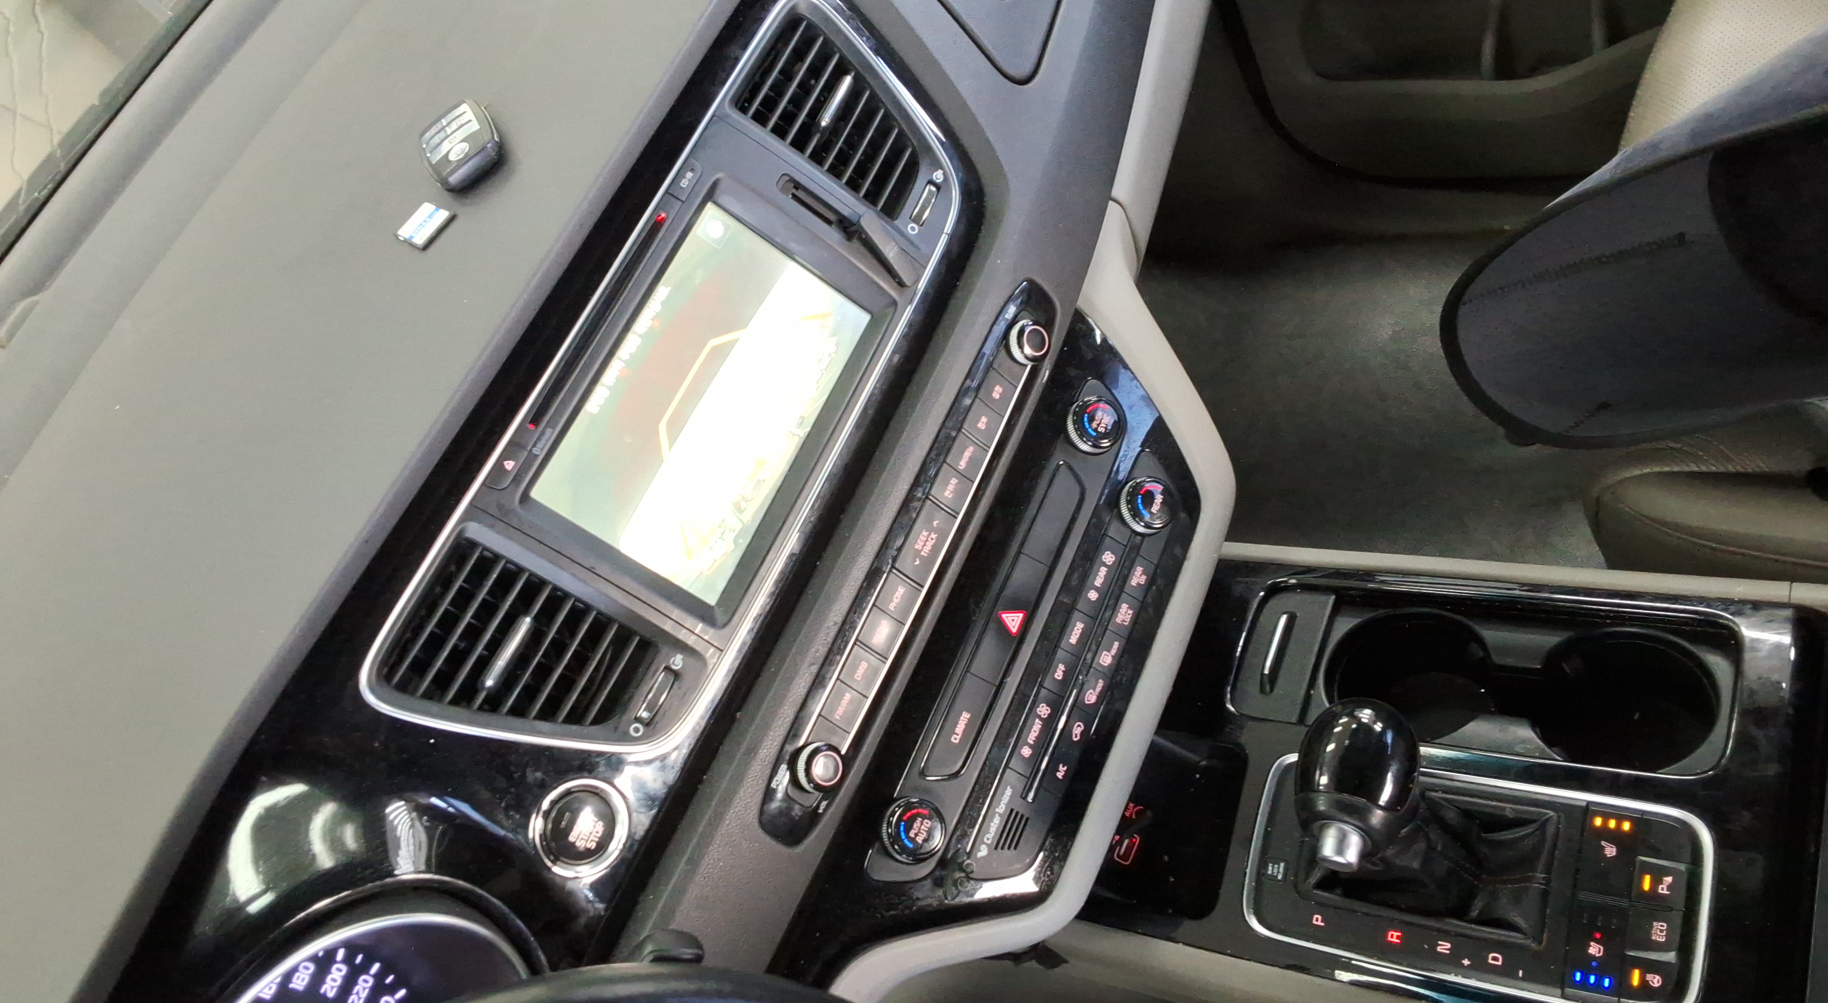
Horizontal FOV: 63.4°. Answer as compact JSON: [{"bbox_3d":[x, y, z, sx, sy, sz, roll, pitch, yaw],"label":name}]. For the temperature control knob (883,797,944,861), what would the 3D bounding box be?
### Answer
[{"bbox_3d":[0.000,0.173,0.780,0.033,0.033,0.014,-64,11,-22],"label":"temperature control knob"}]

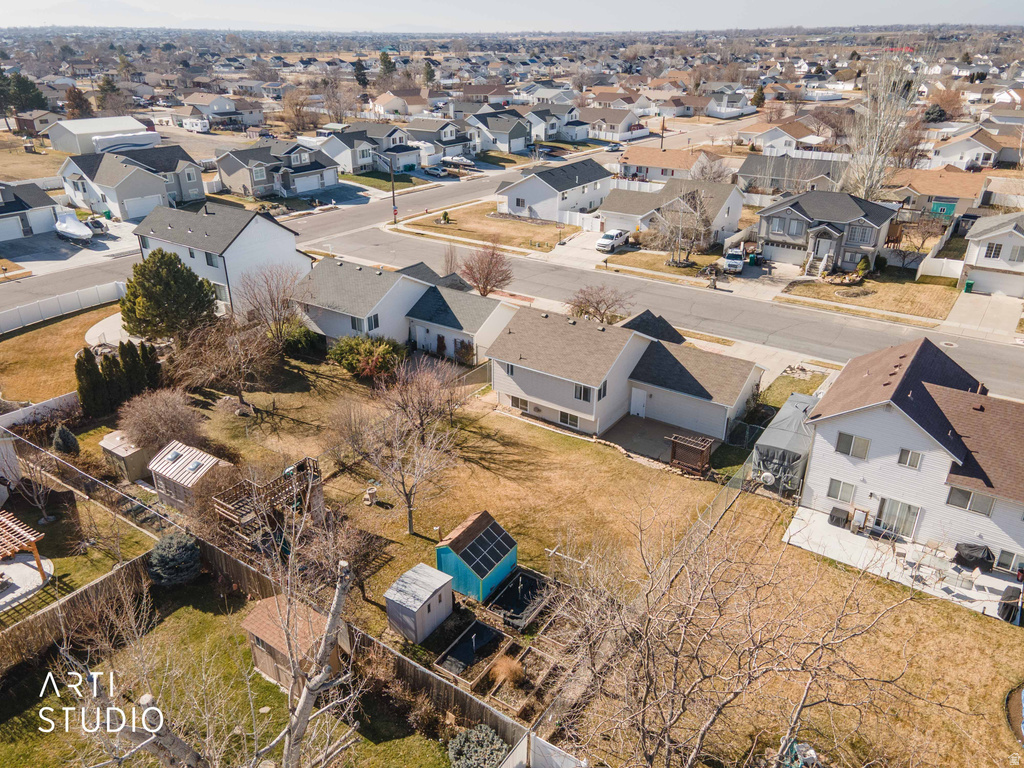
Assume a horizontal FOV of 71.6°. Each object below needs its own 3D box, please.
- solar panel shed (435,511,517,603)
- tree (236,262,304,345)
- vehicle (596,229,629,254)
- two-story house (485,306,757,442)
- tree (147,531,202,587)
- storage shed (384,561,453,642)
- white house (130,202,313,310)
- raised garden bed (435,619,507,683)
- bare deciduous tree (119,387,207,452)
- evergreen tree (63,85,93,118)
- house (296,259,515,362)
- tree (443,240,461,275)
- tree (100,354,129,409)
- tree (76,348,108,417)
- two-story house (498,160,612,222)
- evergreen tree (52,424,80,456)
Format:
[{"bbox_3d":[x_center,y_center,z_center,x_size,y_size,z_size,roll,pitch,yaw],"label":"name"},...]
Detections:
[{"bbox_3d":[-1.550,8.062,33.854,2.500,2.650,3.050,17,30,31],"label":"solar panel shed"},{"bbox_3d":[-19.734,-6.430,59.231,5.500,7.200,5.300,0,27,0],"label":"tree"},{"bbox_3d":[12.584,-17.615,86.950,2.070,1.970,6.010,15,30,27],"label":"vehicle"},{"bbox_3d":[7.980,-1.335,49.174,15.900,6.200,12.300,17,31,32],"label":"two-story house"},{"bbox_3d":[-16.140,8.297,33.954,2.600,2.500,2.600,17,31,32],"label":"tree"},{"bbox_3d":[-4.120,9.616,31.361,1.950,2.000,2.450,17,30,31],"label":"storage shed"},{"bbox_3d":[-29.260,-13.958,72.403,14.600,8.800,10.900,17,30,31],"label":"white house"},{"bbox_3d":[-1.574,11.305,29.667,1.910,0.380,2.930,17,31,32],"label":"raised garden bed"},{"bbox_3d":[-21.962,2.412,44.488,5.300,3.600,5.200,0,26,0],"label":"bare deciduous tree"},{"bbox_3d":[-125.266,-81.053,205.135,8.040,9.020,8.040,17,31,30],"label":"evergreen tree"},{"bbox_3d":[-8.744,-6.652,60.059,16.000,6.300,12.000,17,31,32],"label":"house"},{"bbox_3d":[-6.431,-12.142,73.160,2.000,4.800,2.000,0,26,0],"label":"tree"},{"bbox_3d":[-27.579,-0.188,48.676,1.720,4.140,1.720,17,31,30],"label":"tree"},{"bbox_3d":[-28.417,-0.153,47.817,1.970,4.830,1.970,17,31,30],"label":"tree"},{"bbox_3d":[5.830,-29.986,107.106,12.610,6.210,16.550,17,31,30],"label":"two-story house"},{"bbox_3d":[-28.165,3.304,44.562,1.750,1.950,1.750,0,26,0],"label":"evergreen tree"}]

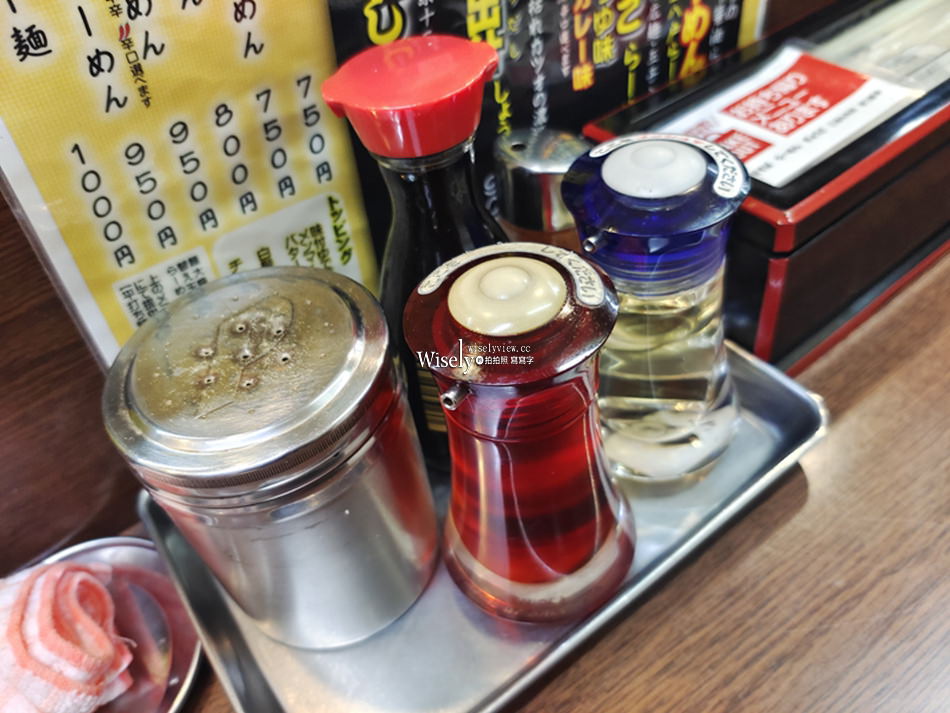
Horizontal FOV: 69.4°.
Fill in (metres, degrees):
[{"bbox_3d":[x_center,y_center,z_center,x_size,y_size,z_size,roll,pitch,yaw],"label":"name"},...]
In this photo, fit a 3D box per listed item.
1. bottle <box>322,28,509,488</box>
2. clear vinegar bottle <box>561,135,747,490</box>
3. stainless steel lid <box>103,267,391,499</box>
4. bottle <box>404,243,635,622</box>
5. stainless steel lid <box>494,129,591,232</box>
[{"bbox_3d":[-0.006,-0.025,0.221,0.065,0.136,0.065,-10,45,0],"label":"bottle"},{"bbox_3d":[0.055,-0.017,0.216,0.065,0.110,0.065,-5,46,5],"label":"clear vinegar bottle"},{"bbox_3d":[-0.052,0.004,0.164,0.067,0.013,0.067,-5,46,5],"label":"stainless steel lid"},{"bbox_3d":[0.014,0.022,0.193,0.064,0.110,0.064,-5,46,5],"label":"bottle"},{"bbox_3d":[0.025,-0.066,0.253,0.035,0.024,0.035,-5,46,5],"label":"stainless steel lid"}]

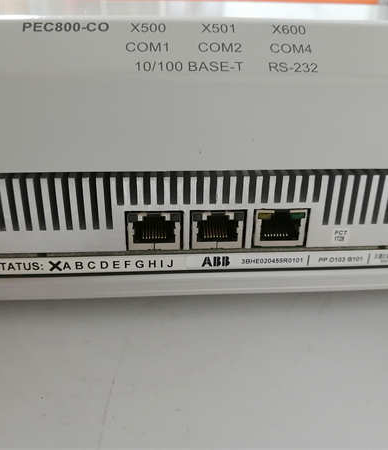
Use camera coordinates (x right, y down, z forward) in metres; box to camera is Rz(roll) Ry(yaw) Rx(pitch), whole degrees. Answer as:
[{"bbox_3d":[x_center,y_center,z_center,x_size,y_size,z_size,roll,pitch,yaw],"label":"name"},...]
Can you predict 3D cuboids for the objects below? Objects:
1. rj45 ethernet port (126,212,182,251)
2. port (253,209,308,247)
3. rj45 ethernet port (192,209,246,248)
[{"bbox_3d":[-0.013,-0.001,0.154,0.017,0.013,0.013,-1,24,-4],"label":"rj45 ethernet port"},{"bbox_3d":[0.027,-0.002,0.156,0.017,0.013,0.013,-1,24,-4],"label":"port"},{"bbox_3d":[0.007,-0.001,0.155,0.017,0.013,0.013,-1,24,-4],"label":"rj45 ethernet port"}]

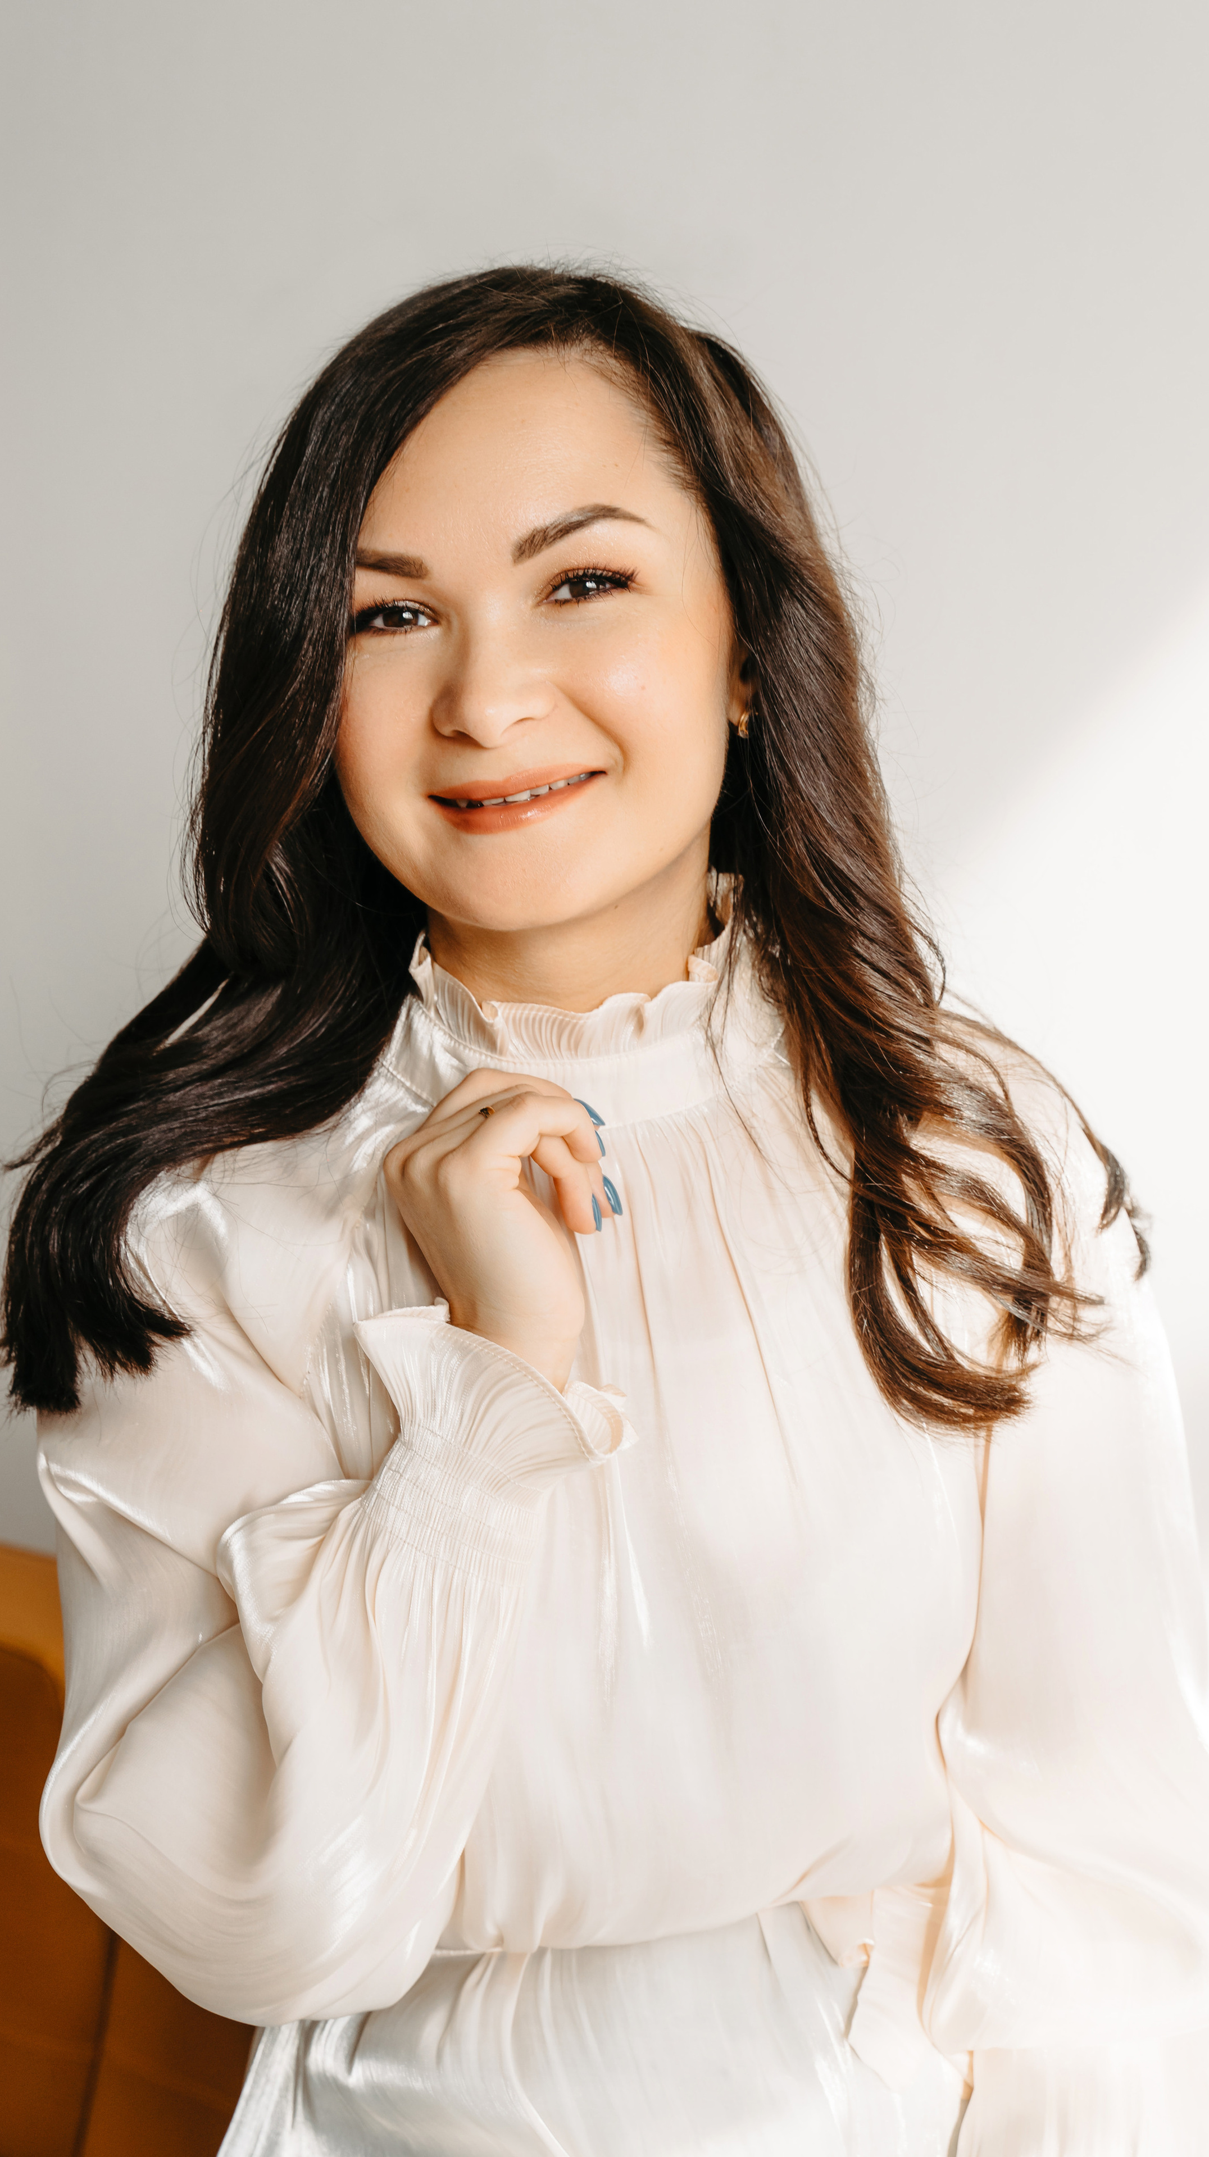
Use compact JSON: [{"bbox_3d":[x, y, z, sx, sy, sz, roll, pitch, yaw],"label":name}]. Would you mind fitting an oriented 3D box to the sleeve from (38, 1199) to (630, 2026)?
[{"bbox_3d":[-0.091,0.180,1.015,0.200,0.280,0.190,0,2,0],"label":"sleeve"}]

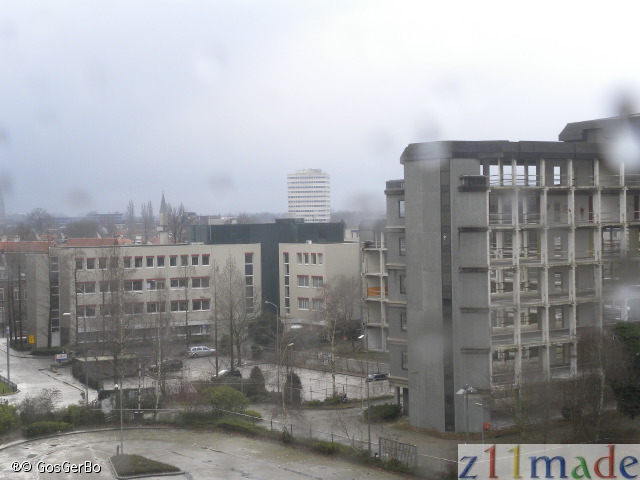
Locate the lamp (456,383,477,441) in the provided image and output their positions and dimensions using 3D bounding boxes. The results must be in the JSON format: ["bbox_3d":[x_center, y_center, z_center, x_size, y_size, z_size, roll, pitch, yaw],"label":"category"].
[{"bbox_3d":[12.258,14.775,101.445,1.600,5.600,0.600,-1,1,0],"label":"lamp"}]

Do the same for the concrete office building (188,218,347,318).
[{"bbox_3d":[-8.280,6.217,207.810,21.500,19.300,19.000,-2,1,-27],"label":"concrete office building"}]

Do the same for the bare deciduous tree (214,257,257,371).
[{"bbox_3d":[-10.559,9.455,154.852,5.400,15.000,5.200,-1,1,0],"label":"bare deciduous tree"}]

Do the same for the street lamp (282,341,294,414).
[{"bbox_3d":[-3.178,13.846,122.677,1.050,7.100,0.320,-1,1,0],"label":"street lamp"}]

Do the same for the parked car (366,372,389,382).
[{"bbox_3d":[7.018,16.147,142.986,4.200,1.420,1.720,-2,1,-40],"label":"parked car"}]

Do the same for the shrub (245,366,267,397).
[{"bbox_3d":[-7.016,15.661,133.867,2.000,3.200,2.000,-1,1,0],"label":"shrub"}]

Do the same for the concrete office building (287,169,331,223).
[{"bbox_3d":[-7.556,-23.741,859.473,28.000,53.500,19.000,-1,1,6],"label":"concrete office building"}]

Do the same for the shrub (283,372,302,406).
[{"bbox_3d":[-2.805,15.599,127.895,2.000,3.400,2.000,-1,1,0],"label":"shrub"}]

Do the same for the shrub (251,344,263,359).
[{"bbox_3d":[-8.942,15.655,171.507,1.750,1.950,1.750,-1,1,0],"label":"shrub"}]

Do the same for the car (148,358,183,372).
[{"bbox_3d":[-20.018,16.330,158.486,4.300,1.470,1.730,-2,1,-30],"label":"car"}]

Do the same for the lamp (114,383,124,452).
[{"bbox_3d":[-16.805,14.979,101.960,0.750,6.000,0.300,-1,1,0],"label":"lamp"}]

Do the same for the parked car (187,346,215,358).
[{"bbox_3d":[-16.832,15.971,174.360,4.300,1.470,1.720,-2,1,-37],"label":"parked car"}]

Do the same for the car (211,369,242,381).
[{"bbox_3d":[-11.097,16.397,146.986,4.100,1.450,1.700,-2,1,-30],"label":"car"}]

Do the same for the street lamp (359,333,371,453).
[{"bbox_3d":[3.614,12.744,99.567,1.100,9.900,0.350,-2,1,-31],"label":"street lamp"}]

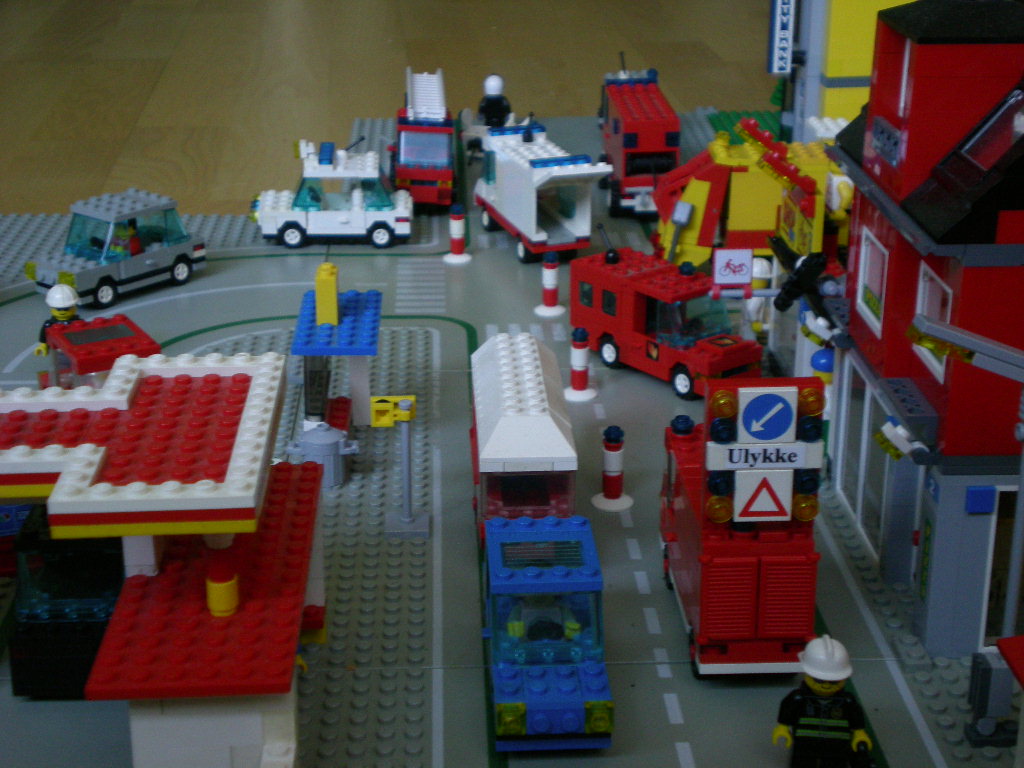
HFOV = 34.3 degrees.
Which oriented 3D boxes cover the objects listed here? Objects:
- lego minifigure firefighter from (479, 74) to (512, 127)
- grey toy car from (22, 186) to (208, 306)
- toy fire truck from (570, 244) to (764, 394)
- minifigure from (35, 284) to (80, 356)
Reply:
[{"bbox_3d":[-0.013,-0.195,1.161,0.025,0.042,0.016,0,21,-1],"label":"lego minifigure firefighter"},{"bbox_3d":[-0.199,-0.069,0.838,0.034,0.046,0.086,16,26,34],"label":"grey toy car"},{"bbox_3d":[0.067,-0.027,0.736,0.034,0.046,0.090,-16,27,-35],"label":"toy fire truck"},{"bbox_3d":[-0.195,-0.023,0.726,0.025,0.043,0.017,-3,22,-8],"label":"minifigure"}]

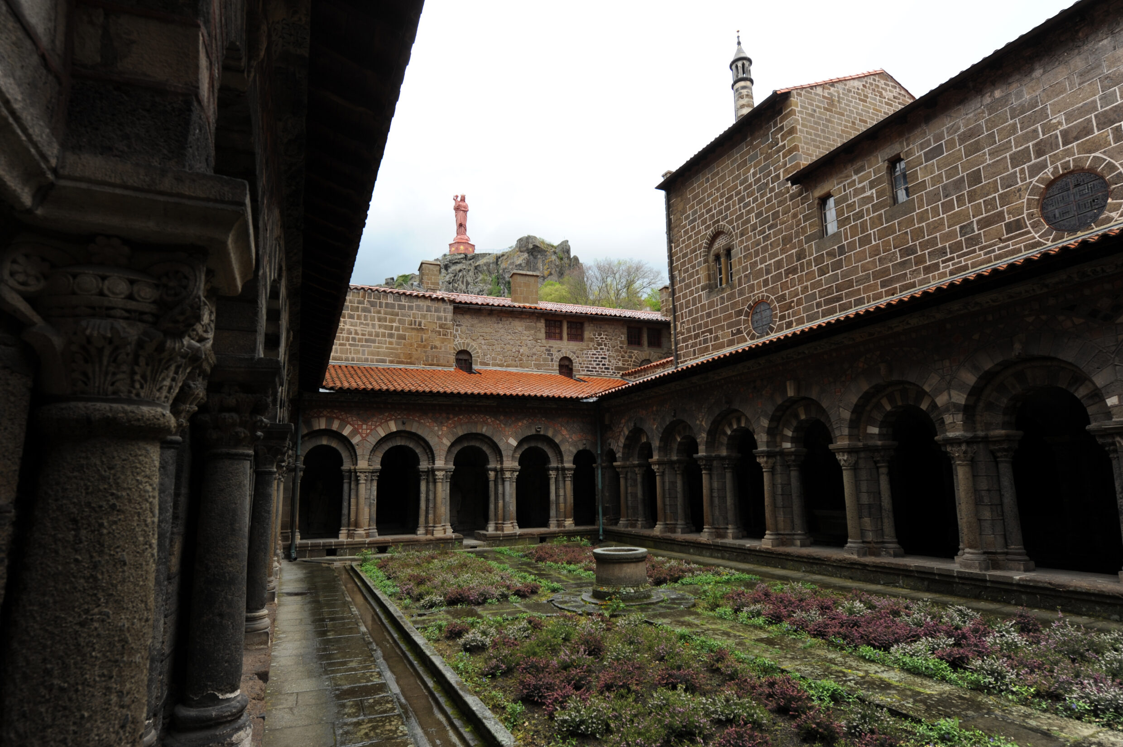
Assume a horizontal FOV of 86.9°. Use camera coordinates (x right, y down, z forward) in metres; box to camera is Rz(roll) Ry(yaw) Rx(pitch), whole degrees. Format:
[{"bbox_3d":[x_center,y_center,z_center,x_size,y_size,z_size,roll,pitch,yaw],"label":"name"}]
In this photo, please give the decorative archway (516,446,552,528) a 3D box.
[{"bbox_3d":[-0.918,3.784,19.768,1.269,2.740,0.432,4,-12,-25],"label":"decorative archway"}]

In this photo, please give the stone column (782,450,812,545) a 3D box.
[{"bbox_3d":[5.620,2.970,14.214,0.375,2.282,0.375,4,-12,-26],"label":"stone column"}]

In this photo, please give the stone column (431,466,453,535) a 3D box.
[{"bbox_3d":[-3.654,3.924,18.182,0.608,2.025,0.567,4,-12,-25],"label":"stone column"}]

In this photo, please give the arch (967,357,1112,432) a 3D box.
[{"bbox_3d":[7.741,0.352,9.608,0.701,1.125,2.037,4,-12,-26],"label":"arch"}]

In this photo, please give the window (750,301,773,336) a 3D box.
[{"bbox_3d":[6.618,-1.805,19.355,0.232,1.119,1.100,4,-12,-24],"label":"window"}]

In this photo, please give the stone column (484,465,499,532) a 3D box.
[{"bbox_3d":[-2.110,3.927,18.368,0.320,1.900,0.320,4,-12,-24],"label":"stone column"}]

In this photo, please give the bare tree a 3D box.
[{"bbox_3d":[11.043,-15.002,105.000,13.500,10.000,12.000,4,-12,-24],"label":"bare tree"}]

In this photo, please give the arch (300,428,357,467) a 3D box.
[{"bbox_3d":[-6.588,2.094,16.571,1.650,1.030,0.450,4,-12,-24],"label":"arch"}]

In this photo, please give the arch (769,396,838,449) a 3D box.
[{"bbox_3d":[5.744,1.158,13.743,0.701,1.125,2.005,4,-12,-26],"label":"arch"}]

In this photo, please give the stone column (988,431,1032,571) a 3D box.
[{"bbox_3d":[7.418,2.088,9.815,0.386,2.239,0.386,4,-12,-24],"label":"stone column"}]

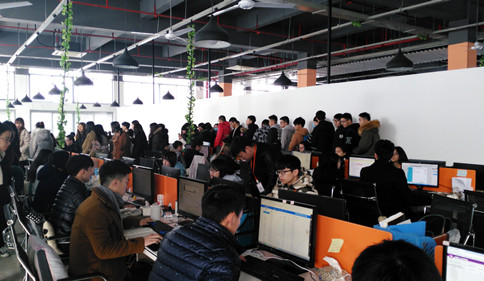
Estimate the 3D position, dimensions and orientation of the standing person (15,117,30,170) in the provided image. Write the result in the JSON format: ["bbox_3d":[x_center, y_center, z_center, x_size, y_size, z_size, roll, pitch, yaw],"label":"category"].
[{"bbox_3d":[-4.232,0.428,6.900,0.480,1.710,0.380,1,3,30],"label":"standing person"}]

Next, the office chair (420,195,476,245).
[{"bbox_3d":[1.996,0.934,3.300,0.600,0.900,0.560,-2,3,-33],"label":"office chair"}]

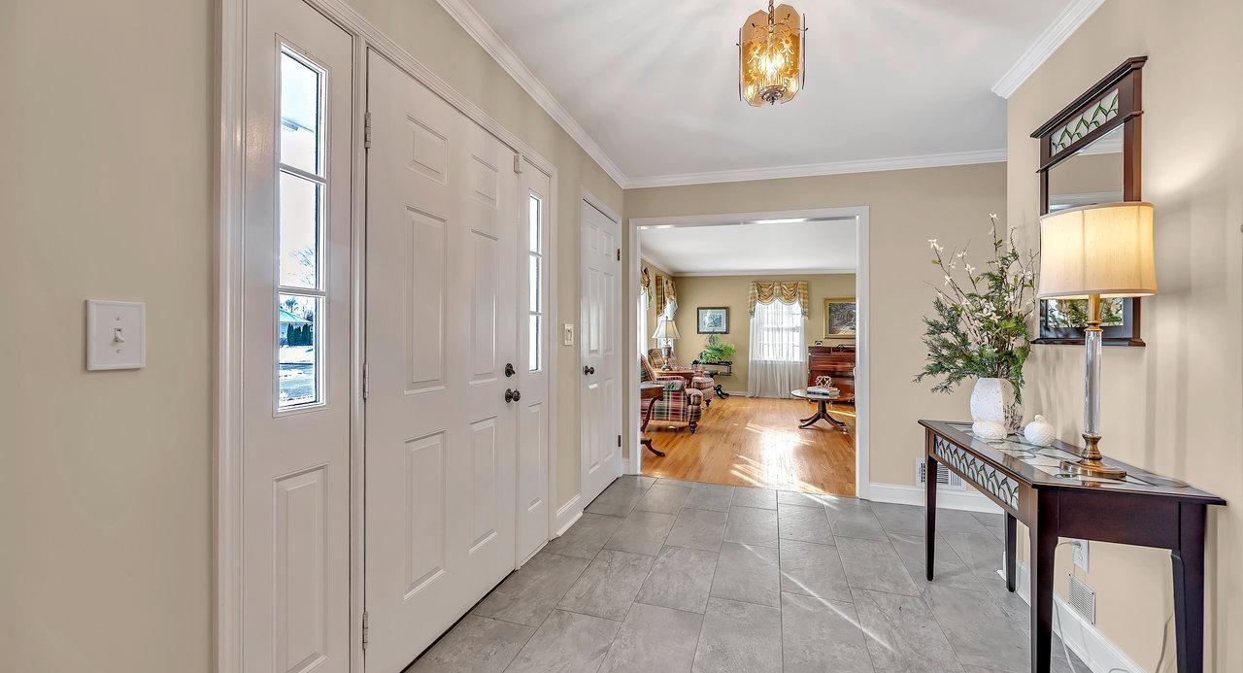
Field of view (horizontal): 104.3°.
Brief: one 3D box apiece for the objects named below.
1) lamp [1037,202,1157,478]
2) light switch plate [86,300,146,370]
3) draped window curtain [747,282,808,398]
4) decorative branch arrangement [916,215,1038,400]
[{"bbox_3d":[1.438,0.019,1.474,0.262,0.785,0.262,0,0,17],"label":"lamp"},{"bbox_3d":[-0.945,-0.001,0.910,0.012,0.127,0.085,1,0,17],"label":"light switch plate"},{"bbox_3d":[2.891,0.077,8.998,1.110,2.180,0.150,0,0,17],"label":"draped window curtain"},{"bbox_3d":[1.540,-0.119,2.098,0.430,0.770,0.400,0,0,17],"label":"decorative branch arrangement"}]

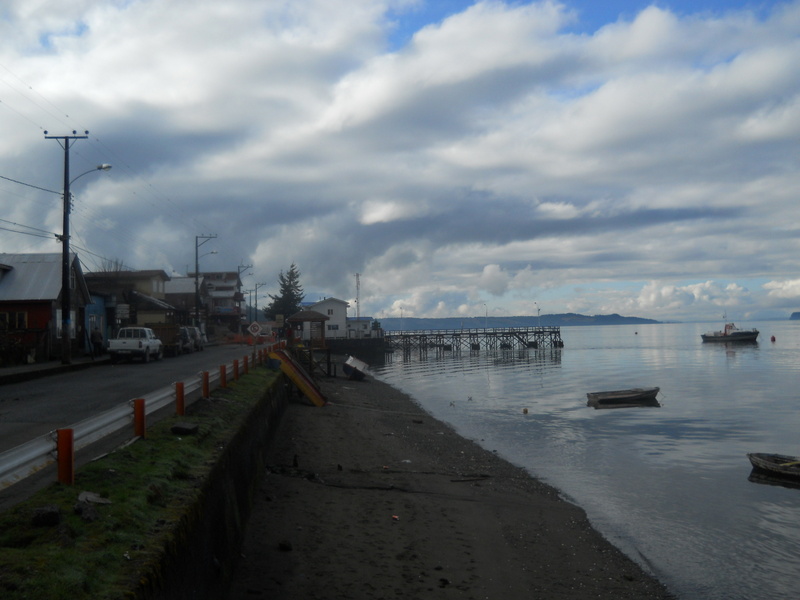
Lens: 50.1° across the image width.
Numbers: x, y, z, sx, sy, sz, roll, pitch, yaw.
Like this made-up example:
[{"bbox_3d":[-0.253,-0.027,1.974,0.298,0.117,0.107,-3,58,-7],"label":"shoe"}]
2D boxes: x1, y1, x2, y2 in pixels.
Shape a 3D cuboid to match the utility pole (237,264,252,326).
[{"bbox_3d":[-19.836,0.322,110.000,1.850,9.800,0.380,-1,-2,-5],"label":"utility pole"}]

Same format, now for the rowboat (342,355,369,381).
[{"bbox_3d":[-3.986,6.175,78.000,2.000,1.650,5.800,31,-2,-4],"label":"rowboat"}]

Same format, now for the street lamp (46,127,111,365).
[{"bbox_3d":[-13.960,-2.382,37.200,2.700,10.300,0.400,-1,-2,-5],"label":"street lamp"}]

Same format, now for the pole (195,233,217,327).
[{"bbox_3d":[-16.910,-0.855,75.000,1.850,9.800,0.380,-1,-2,-5],"label":"pole"}]

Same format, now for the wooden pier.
[{"bbox_3d":[15.239,8.227,179.000,37.500,4.600,4.000,-2,-2,14],"label":"wooden pier"}]

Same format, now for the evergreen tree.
[{"bbox_3d":[-20.261,0.088,150.000,7.000,13.300,7.000,-1,-2,-5],"label":"evergreen tree"}]

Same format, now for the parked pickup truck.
[{"bbox_3d":[-13.274,2.246,43.068,1.720,1.660,4.850,-1,-2,-5],"label":"parked pickup truck"}]

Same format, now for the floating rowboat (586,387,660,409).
[{"bbox_3d":[13.652,5.765,52.000,4.300,0.750,1.450,-1,-2,-15],"label":"floating rowboat"}]

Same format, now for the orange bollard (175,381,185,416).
[{"bbox_3d":[-4.006,1.802,15.600,0.150,0.620,0.130,-1,-2,-5],"label":"orange bollard"}]

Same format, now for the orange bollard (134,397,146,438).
[{"bbox_3d":[-3.581,1.632,11.800,0.150,0.540,0.130,-1,-2,-5],"label":"orange bollard"}]

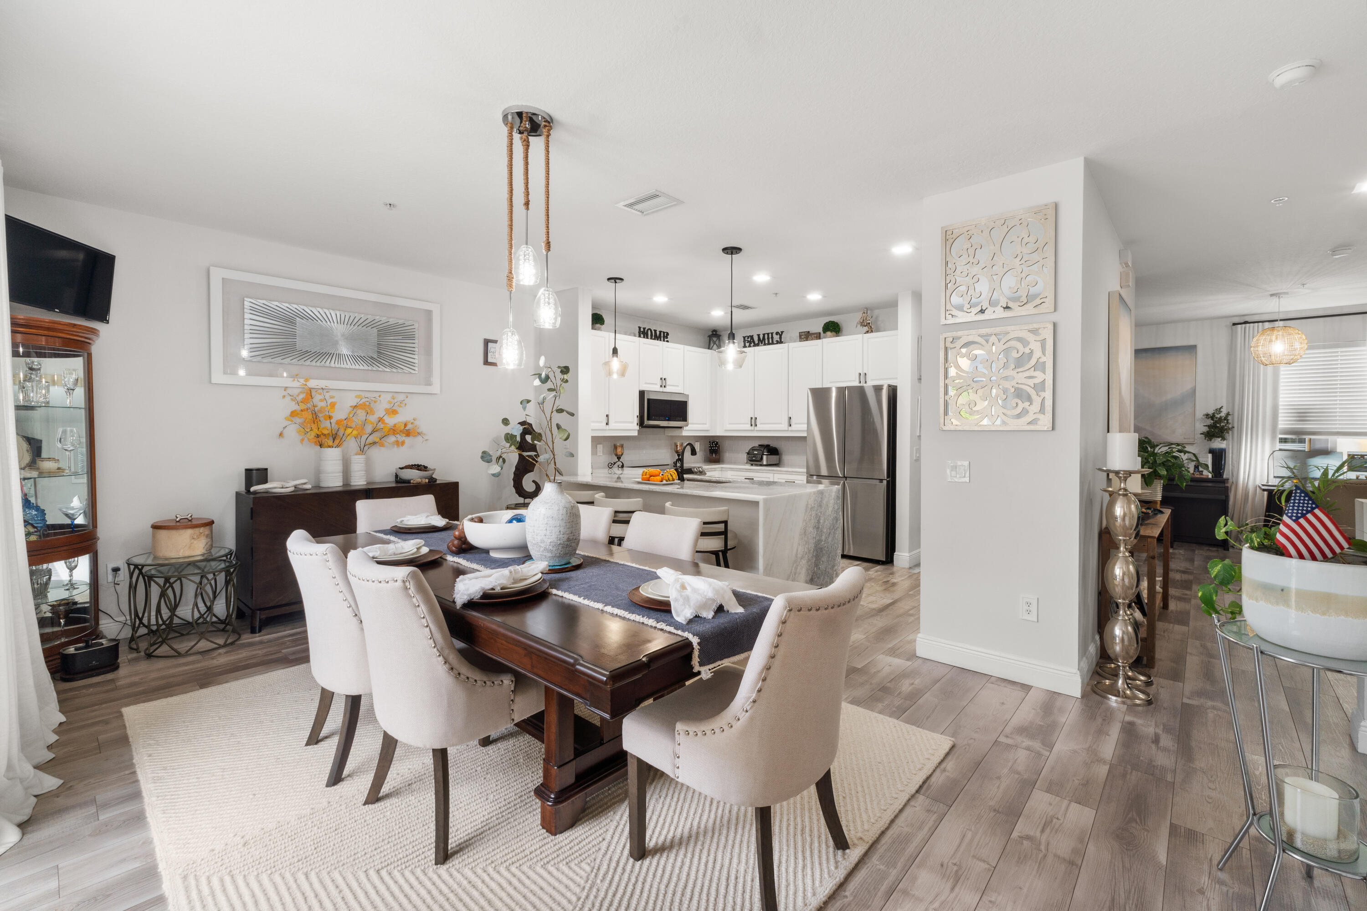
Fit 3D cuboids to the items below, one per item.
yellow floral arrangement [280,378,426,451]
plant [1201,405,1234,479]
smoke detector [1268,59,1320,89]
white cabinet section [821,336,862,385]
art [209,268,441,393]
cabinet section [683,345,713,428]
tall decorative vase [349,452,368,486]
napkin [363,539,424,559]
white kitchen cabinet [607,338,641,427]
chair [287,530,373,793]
[{"bbox_3d":[-2.605,-0.319,4.575,0.420,0.561,1.061,2,3,42],"label":"yellow floral arrangement"},{"bbox_3d":[6.320,-0.154,6.735,0.310,0.840,0.300,2,3,42],"label":"plant"},{"bbox_3d":[2.301,-1.435,2.147,0.140,0.050,0.140,2,4,41],"label":"smoke detector"},{"bbox_3d":[1.914,-1.061,6.549,0.492,0.546,0.360,2,3,42],"label":"white cabinet section"},{"bbox_3d":[-2.628,-0.896,4.377,0.040,0.770,1.555,2,4,41],"label":"art"},{"bbox_3d":[0.076,-0.858,7.506,0.340,1.064,0.567,2,3,42],"label":"cabinet section"},{"bbox_3d":[-2.645,0.119,4.640,0.118,0.250,0.118,2,3,42],"label":"tall decorative vase"},{"bbox_3d":[-1.336,0.427,2.607,0.150,0.065,0.290,2,3,42],"label":"napkin"},{"bbox_3d":[-0.764,-0.785,6.284,0.350,1.020,0.455,2,4,41],"label":"white kitchen cabinet"},{"bbox_3d":[-1.307,0.803,2.542,0.530,0.950,0.630,2,4,41],"label":"chair"}]

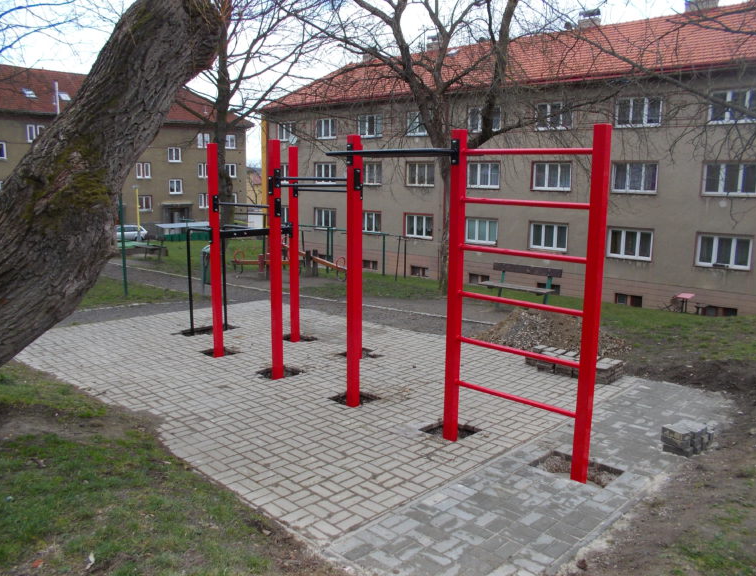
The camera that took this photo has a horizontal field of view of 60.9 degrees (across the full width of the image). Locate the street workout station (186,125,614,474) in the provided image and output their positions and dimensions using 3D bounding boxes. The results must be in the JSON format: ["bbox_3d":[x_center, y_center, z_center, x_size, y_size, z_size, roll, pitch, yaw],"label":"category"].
[{"bbox_3d":[-0.158,-0.234,6.951,5.710,2.672,1.570,10,13,42],"label":"street workout station"}]

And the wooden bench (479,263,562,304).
[{"bbox_3d":[2.651,0.042,12.111,1.450,0.857,0.602,9,13,40],"label":"wooden bench"}]

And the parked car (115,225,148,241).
[{"bbox_3d":[-21.351,-4.335,52.823,4.200,1.480,1.750,-8,13,-41],"label":"parked car"}]

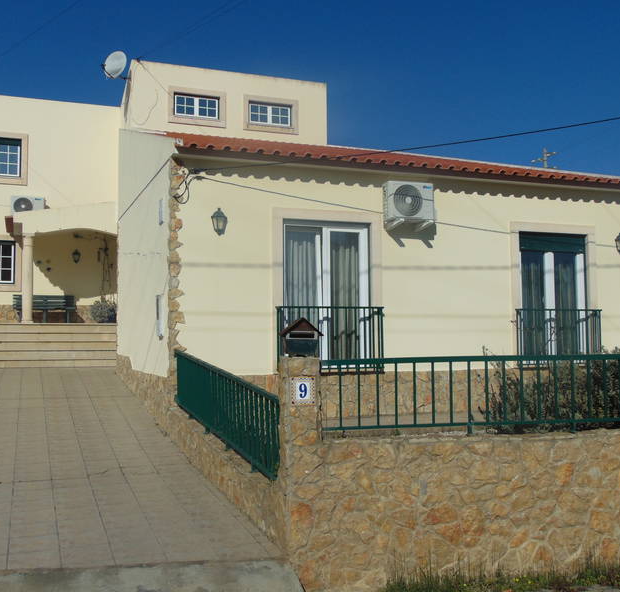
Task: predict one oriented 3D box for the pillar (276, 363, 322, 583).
[{"bbox_3d":[-0.081,1.354,5.896,0.266,1.754,0.260,1,-3,-21],"label":"pillar"}]

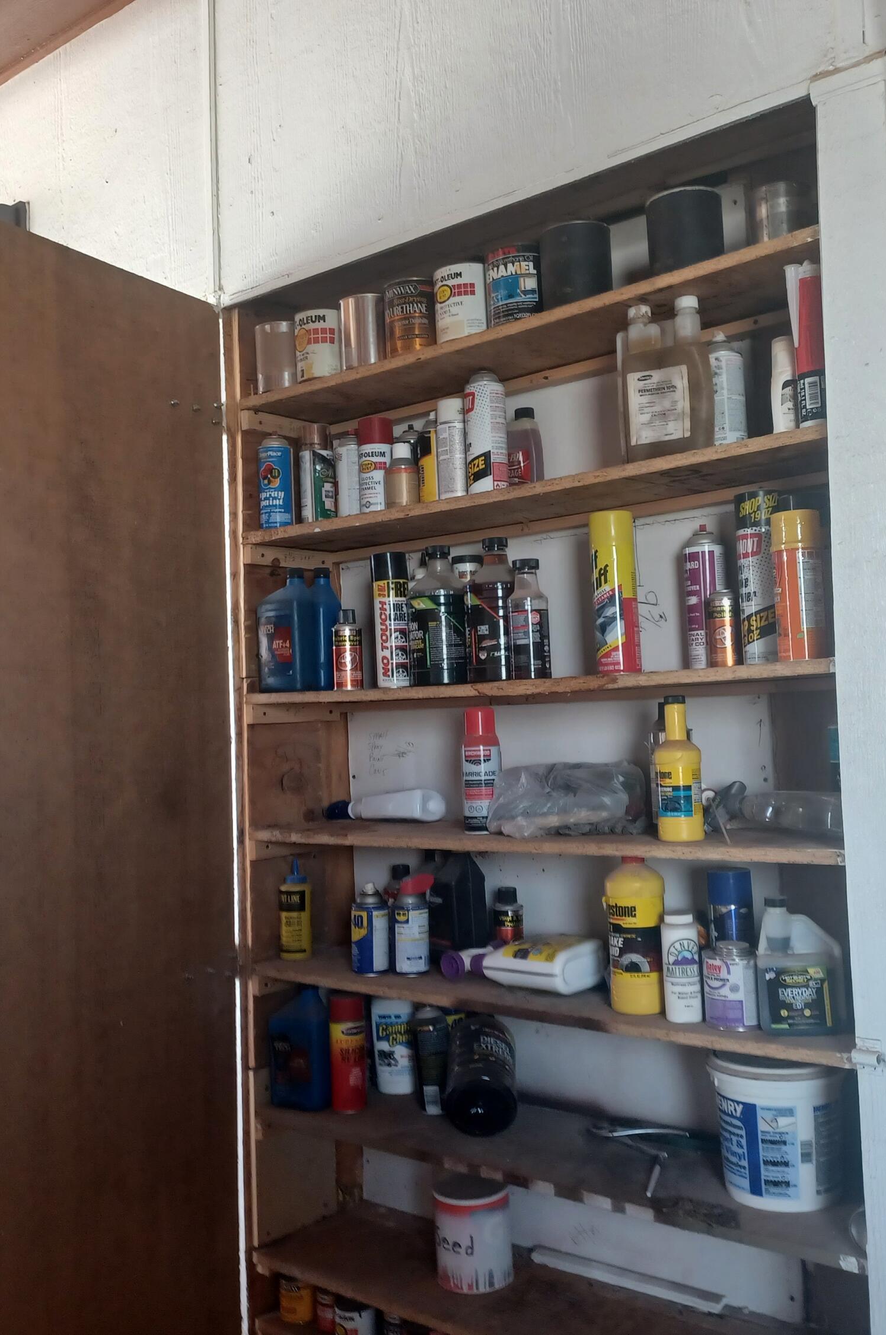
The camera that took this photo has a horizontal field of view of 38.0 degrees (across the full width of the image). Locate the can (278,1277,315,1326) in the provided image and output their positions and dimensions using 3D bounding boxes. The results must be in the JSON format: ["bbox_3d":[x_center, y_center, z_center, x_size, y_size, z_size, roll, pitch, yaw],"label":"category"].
[{"bbox_3d":[-0.280,1.204,2.466,0.068,0.077,0.068,-2,-3,0],"label":"can"}]

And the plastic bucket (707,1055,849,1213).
[{"bbox_3d":[0.491,0.674,1.883,0.200,0.194,0.200,-2,-3,0],"label":"plastic bucket"}]

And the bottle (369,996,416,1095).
[{"bbox_3d":[-0.103,0.761,2.575,0.080,0.170,0.066,-2,-3,9],"label":"bottle"}]

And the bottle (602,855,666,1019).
[{"bbox_3d":[0.284,0.389,1.887,0.086,0.221,0.086,-2,-4,0],"label":"bottle"}]

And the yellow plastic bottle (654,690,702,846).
[{"bbox_3d":[0.366,0.158,2.005,0.069,0.223,0.068,-2,-3,0],"label":"yellow plastic bottle"}]

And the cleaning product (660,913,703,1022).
[{"bbox_3d":[0.354,0.441,1.893,0.056,0.153,0.054,-3,-3,14],"label":"cleaning product"}]

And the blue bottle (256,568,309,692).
[{"bbox_3d":[-0.302,-0.064,2.510,0.110,0.240,0.067,-4,-4,40],"label":"blue bottle"}]

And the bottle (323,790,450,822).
[{"bbox_3d":[-0.122,0.285,2.601,0.250,0.062,0.073,-3,-4,30],"label":"bottle"}]

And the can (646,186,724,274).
[{"bbox_3d":[0.361,-0.633,1.914,0.111,0.126,0.111,-2,-3,0],"label":"can"}]

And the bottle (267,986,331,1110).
[{"bbox_3d":[-0.267,0.710,2.410,0.104,0.226,0.058,-3,-4,29],"label":"bottle"}]

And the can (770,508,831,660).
[{"bbox_3d":[0.486,-0.109,1.749,0.068,0.202,0.068,-2,-4,0],"label":"can"}]

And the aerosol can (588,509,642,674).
[{"bbox_3d":[0.264,-0.112,1.968,0.067,0.248,0.067,-2,-3,0],"label":"aerosol can"}]

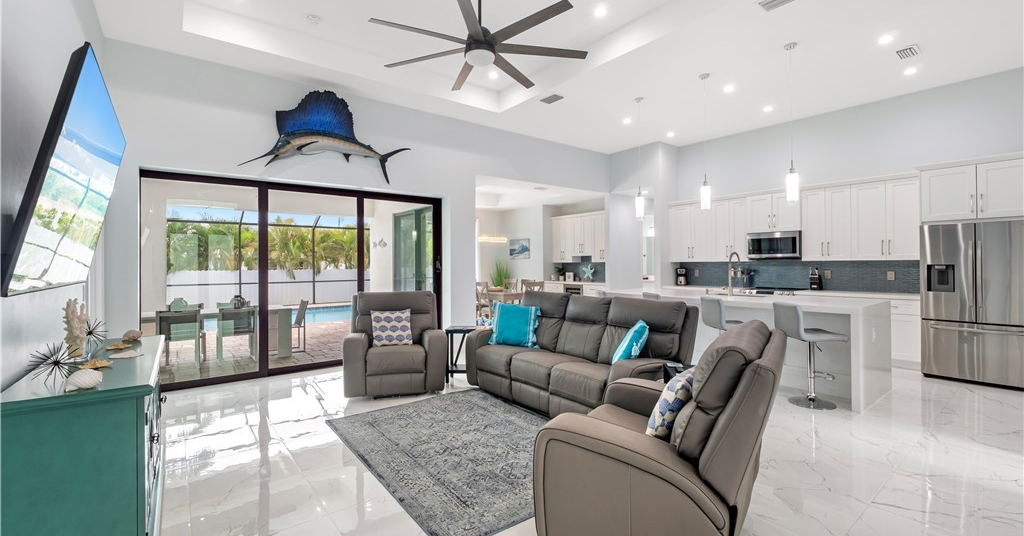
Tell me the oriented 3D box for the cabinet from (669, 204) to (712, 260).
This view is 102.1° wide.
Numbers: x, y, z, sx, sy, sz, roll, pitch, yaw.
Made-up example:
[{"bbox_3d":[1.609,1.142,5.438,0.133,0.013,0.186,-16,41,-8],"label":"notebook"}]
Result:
[{"bbox_3d":[3.498,-0.664,7.922,0.330,1.090,0.810,-1,1,-37],"label":"cabinet"}]

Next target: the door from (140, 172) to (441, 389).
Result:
[{"bbox_3d":[-2.537,0.131,5.465,3.500,2.390,0.120,-1,1,-37],"label":"door"}]

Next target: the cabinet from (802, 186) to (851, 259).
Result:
[{"bbox_3d":[4.682,-0.631,6.110,0.345,1.055,0.600,-1,1,-38],"label":"cabinet"}]

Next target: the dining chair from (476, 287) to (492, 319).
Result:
[{"bbox_3d":[-0.391,0.795,8.599,0.520,0.960,0.460,-1,1,-38],"label":"dining chair"}]

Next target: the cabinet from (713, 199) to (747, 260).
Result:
[{"bbox_3d":[3.912,-0.659,7.364,0.330,1.090,0.600,-1,1,-37],"label":"cabinet"}]

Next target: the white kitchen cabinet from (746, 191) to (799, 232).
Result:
[{"bbox_3d":[4.346,-0.899,6.774,0.330,0.620,0.800,-1,1,-37],"label":"white kitchen cabinet"}]

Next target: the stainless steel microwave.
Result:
[{"bbox_3d":[4.246,-0.340,6.617,0.400,0.420,0.755,-1,1,-38],"label":"stainless steel microwave"}]

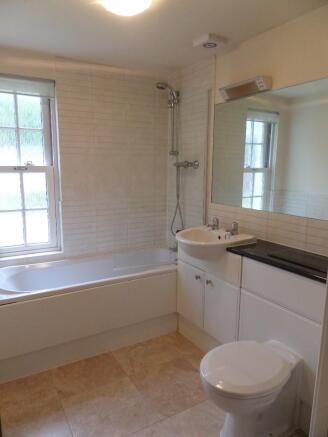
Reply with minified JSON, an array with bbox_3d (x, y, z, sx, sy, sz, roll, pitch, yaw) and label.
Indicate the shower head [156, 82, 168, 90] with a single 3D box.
[{"bbox_3d":[-0.009,-1.141,2.617,0.095,0.055,0.090,-5,11,-30],"label":"shower head"}]

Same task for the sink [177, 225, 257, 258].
[{"bbox_3d":[0.314,0.194,2.164,0.510,0.175,0.520,-5,11,-30],"label":"sink"}]

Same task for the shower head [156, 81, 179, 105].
[{"bbox_3d":[0.032,-1.095,2.646,0.190,0.195,0.085,-5,11,-30],"label":"shower head"}]

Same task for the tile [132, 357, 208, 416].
[{"bbox_3d":[0.080,1.019,1.862,0.420,0.010,0.400,-5,11,-30],"label":"tile"}]

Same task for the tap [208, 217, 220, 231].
[{"bbox_3d":[0.378,0.039,2.291,0.115,0.100,0.050,-5,11,-30],"label":"tap"}]

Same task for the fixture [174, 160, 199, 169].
[{"bbox_3d":[0.198,-0.463,2.613,0.080,0.060,0.320,-5,11,-30],"label":"fixture"}]

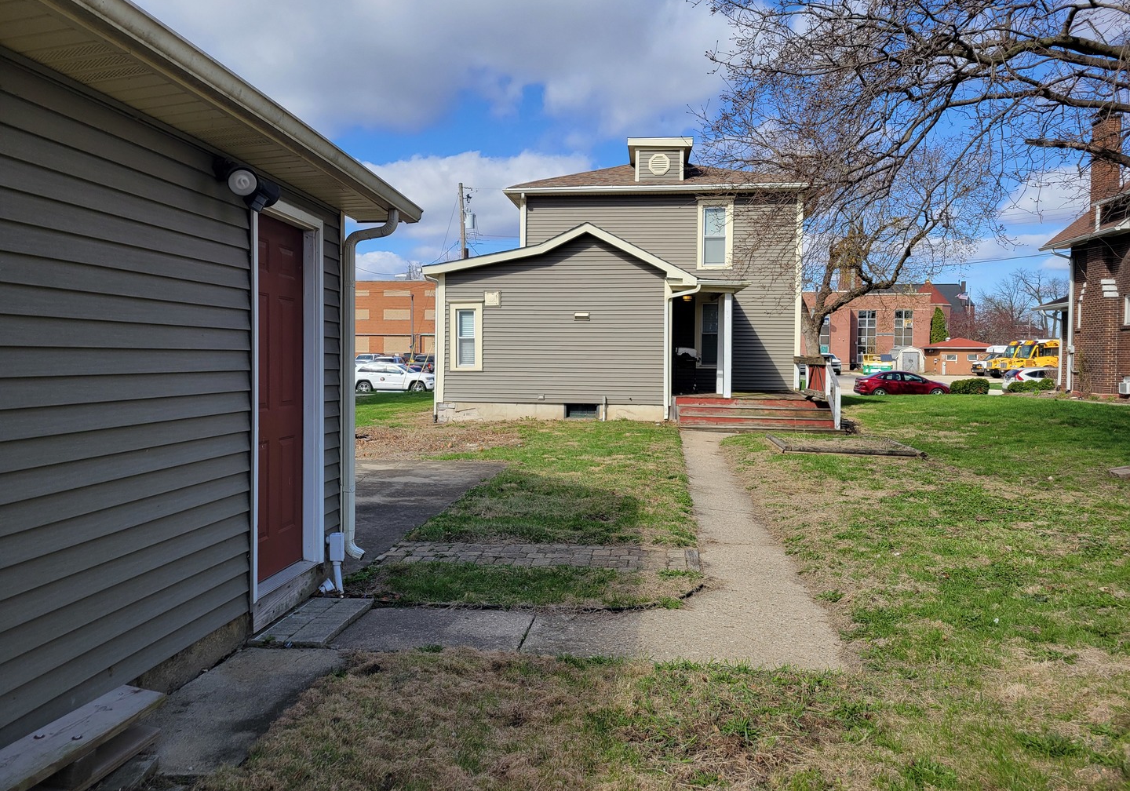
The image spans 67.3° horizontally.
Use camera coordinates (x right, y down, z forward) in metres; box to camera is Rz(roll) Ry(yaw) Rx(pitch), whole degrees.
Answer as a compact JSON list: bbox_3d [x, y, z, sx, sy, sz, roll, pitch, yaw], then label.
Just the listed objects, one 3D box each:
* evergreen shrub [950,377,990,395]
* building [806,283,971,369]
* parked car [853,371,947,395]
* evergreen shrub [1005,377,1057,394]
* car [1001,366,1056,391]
[{"bbox_3d":[16.435,-0.359,34.500,1.500,0.750,1.100,1,3,7],"label":"evergreen shrub"},{"bbox_3d":[38.297,-8.395,102.459,20.000,10.600,16.000,1,3,7],"label":"building"},{"bbox_3d":[16.588,-0.469,41.652,4.530,1.470,1.820,1,3,7],"label":"parked car"},{"bbox_3d":[17.524,-0.366,32.000,1.750,0.650,0.850,1,3,7],"label":"evergreen shrub"},{"bbox_3d":[23.792,-0.463,40.930,4.530,1.650,1.820,1,3,7],"label":"car"}]

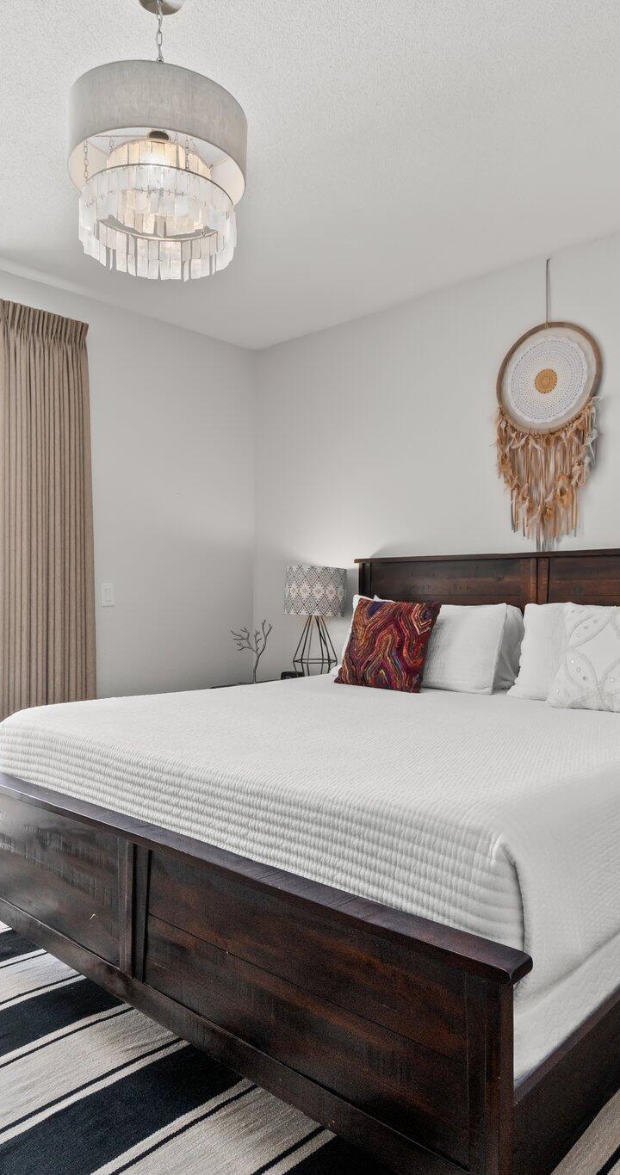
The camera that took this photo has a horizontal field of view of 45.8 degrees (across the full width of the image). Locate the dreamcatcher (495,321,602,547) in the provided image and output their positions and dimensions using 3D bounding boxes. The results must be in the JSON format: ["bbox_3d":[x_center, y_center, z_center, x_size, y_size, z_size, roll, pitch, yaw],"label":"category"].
[{"bbox_3d":[1.066,-0.691,3.326,0.495,1.010,0.060,0,0,43],"label":"dreamcatcher"}]

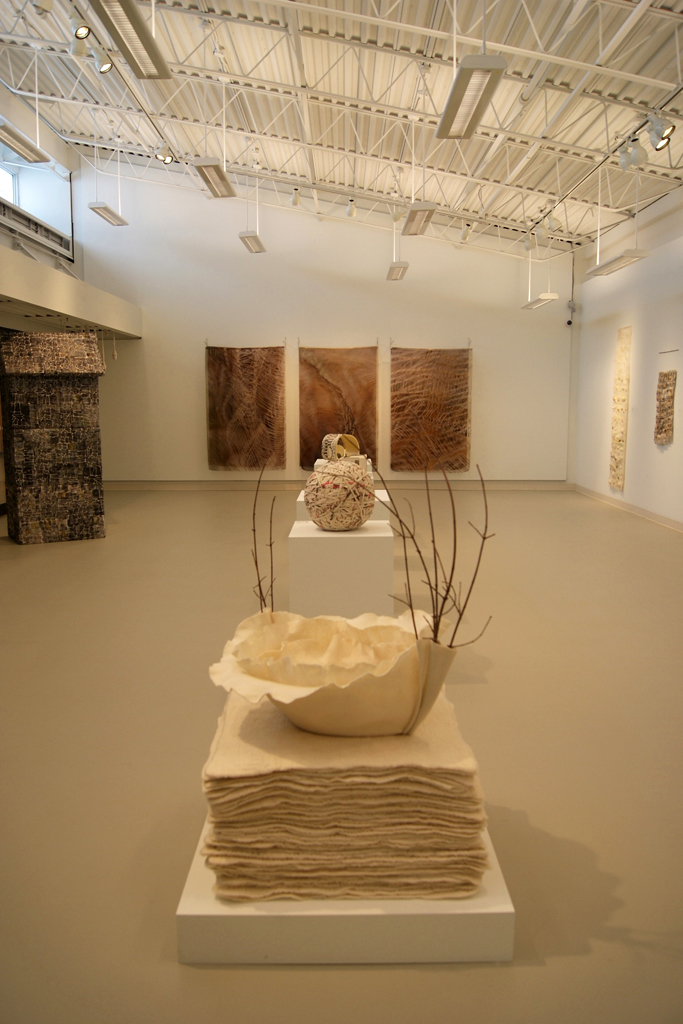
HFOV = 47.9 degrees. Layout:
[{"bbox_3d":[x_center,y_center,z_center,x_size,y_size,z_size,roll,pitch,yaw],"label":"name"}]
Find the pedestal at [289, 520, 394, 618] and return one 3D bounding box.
[{"bbox_3d":[0.005,0.469,4.804,0.610,0.745,0.600,0,8,0],"label":"pedestal"}]

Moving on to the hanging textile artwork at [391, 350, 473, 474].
[{"bbox_3d":[1.556,-1.765,13.284,1.436,2.117,0.050,0,8,0],"label":"hanging textile artwork"}]

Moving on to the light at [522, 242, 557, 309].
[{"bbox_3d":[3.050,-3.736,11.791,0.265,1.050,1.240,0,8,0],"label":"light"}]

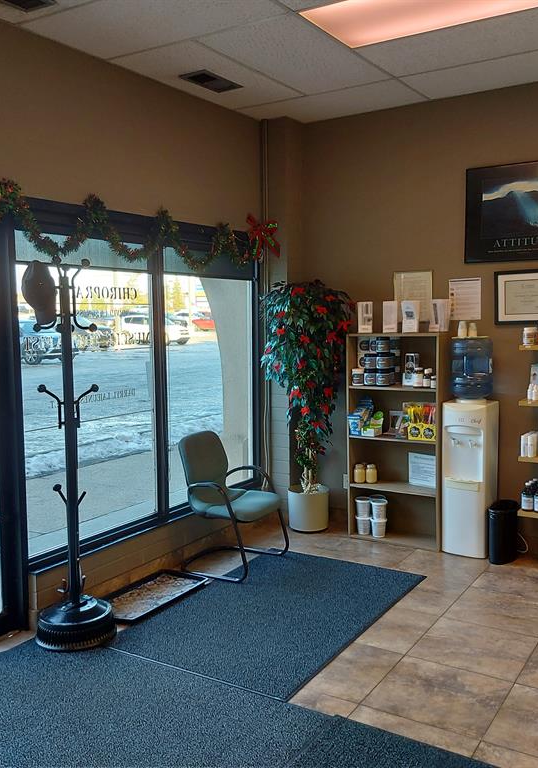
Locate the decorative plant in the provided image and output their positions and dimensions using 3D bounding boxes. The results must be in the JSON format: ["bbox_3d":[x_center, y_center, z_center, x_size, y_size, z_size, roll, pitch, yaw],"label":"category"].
[{"bbox_3d":[0.281,0.020,5.316,0.680,1.600,0.600,2,7,33],"label":"decorative plant"}]

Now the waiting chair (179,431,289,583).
[{"bbox_3d":[-0.217,0.768,4.604,0.600,0.840,0.560,2,6,26],"label":"waiting chair"}]

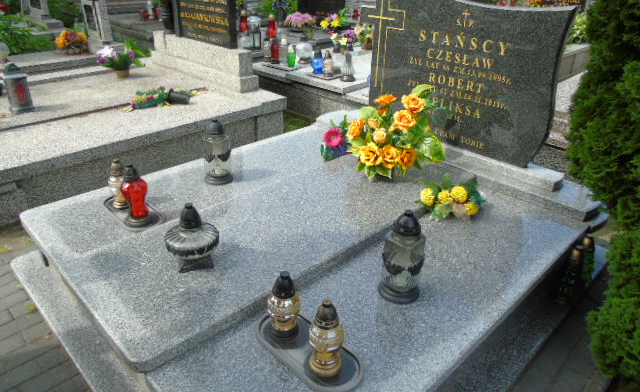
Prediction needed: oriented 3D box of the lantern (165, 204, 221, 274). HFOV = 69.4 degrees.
[{"bbox_3d":[-0.513,0.150,1.855,0.220,0.265,0.220,1,28,-1],"label":"lantern"}]

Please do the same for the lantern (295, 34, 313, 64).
[{"bbox_3d":[-0.170,-1.588,4.984,0.189,0.294,0.189,1,28,-1],"label":"lantern"}]

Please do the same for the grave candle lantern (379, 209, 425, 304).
[{"bbox_3d":[0.314,0.222,1.760,0.165,0.359,0.165,26,36,38],"label":"grave candle lantern"}]

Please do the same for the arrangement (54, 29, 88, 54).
[{"bbox_3d":[-2.876,-1.782,5.350,0.360,0.280,0.340,26,36,38],"label":"arrangement"}]

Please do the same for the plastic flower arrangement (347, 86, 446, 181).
[{"bbox_3d":[0.409,-0.346,2.568,0.400,0.430,0.460,-24,36,-38],"label":"plastic flower arrangement"}]

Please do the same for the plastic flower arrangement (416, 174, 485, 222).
[{"bbox_3d":[0.678,-0.003,2.319,0.240,0.170,0.290,-24,36,-38],"label":"plastic flower arrangement"}]

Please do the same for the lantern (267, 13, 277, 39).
[{"bbox_3d":[-0.582,-2.044,5.609,0.127,0.305,0.127,1,28,-1],"label":"lantern"}]

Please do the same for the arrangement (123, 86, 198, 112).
[{"bbox_3d":[-1.266,-0.806,3.700,0.600,0.130,0.280,-24,36,-38],"label":"arrangement"}]

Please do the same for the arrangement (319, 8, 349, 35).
[{"bbox_3d":[0.182,-2.261,6.006,0.360,0.300,0.320,26,36,38],"label":"arrangement"}]

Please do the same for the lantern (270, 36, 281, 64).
[{"bbox_3d":[-0.471,-1.551,4.925,0.101,0.269,0.101,26,36,38],"label":"lantern"}]

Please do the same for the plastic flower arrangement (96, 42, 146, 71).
[{"bbox_3d":[-1.888,-1.308,4.366,0.360,0.330,0.440,-24,37,-39],"label":"plastic flower arrangement"}]

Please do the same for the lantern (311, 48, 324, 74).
[{"bbox_3d":[-0.017,-1.378,4.696,0.130,0.255,0.130,1,28,-1],"label":"lantern"}]

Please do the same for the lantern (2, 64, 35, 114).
[{"bbox_3d":[-2.230,-0.795,3.402,0.150,0.350,0.150,-24,36,-38],"label":"lantern"}]

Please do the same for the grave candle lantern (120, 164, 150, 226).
[{"bbox_3d":[-0.816,-0.003,2.047,0.108,0.275,0.108,-24,36,-38],"label":"grave candle lantern"}]

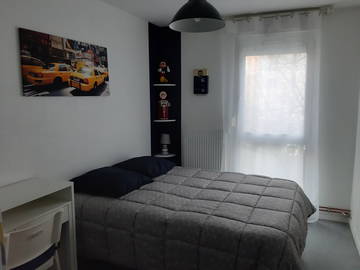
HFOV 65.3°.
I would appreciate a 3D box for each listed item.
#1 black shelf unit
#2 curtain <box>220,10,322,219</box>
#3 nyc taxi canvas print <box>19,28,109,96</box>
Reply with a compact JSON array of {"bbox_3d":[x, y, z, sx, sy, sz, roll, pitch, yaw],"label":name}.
[{"bbox_3d":[-0.184,-0.332,3.941,0.315,2.305,0.315,4,9,23],"label":"black shelf unit"},{"bbox_3d":[1.079,-0.191,3.466,1.162,2.413,0.128,4,9,23],"label":"curtain"},{"bbox_3d":[-0.943,-0.593,2.507,0.029,0.489,1.010,4,9,23],"label":"nyc taxi canvas print"}]

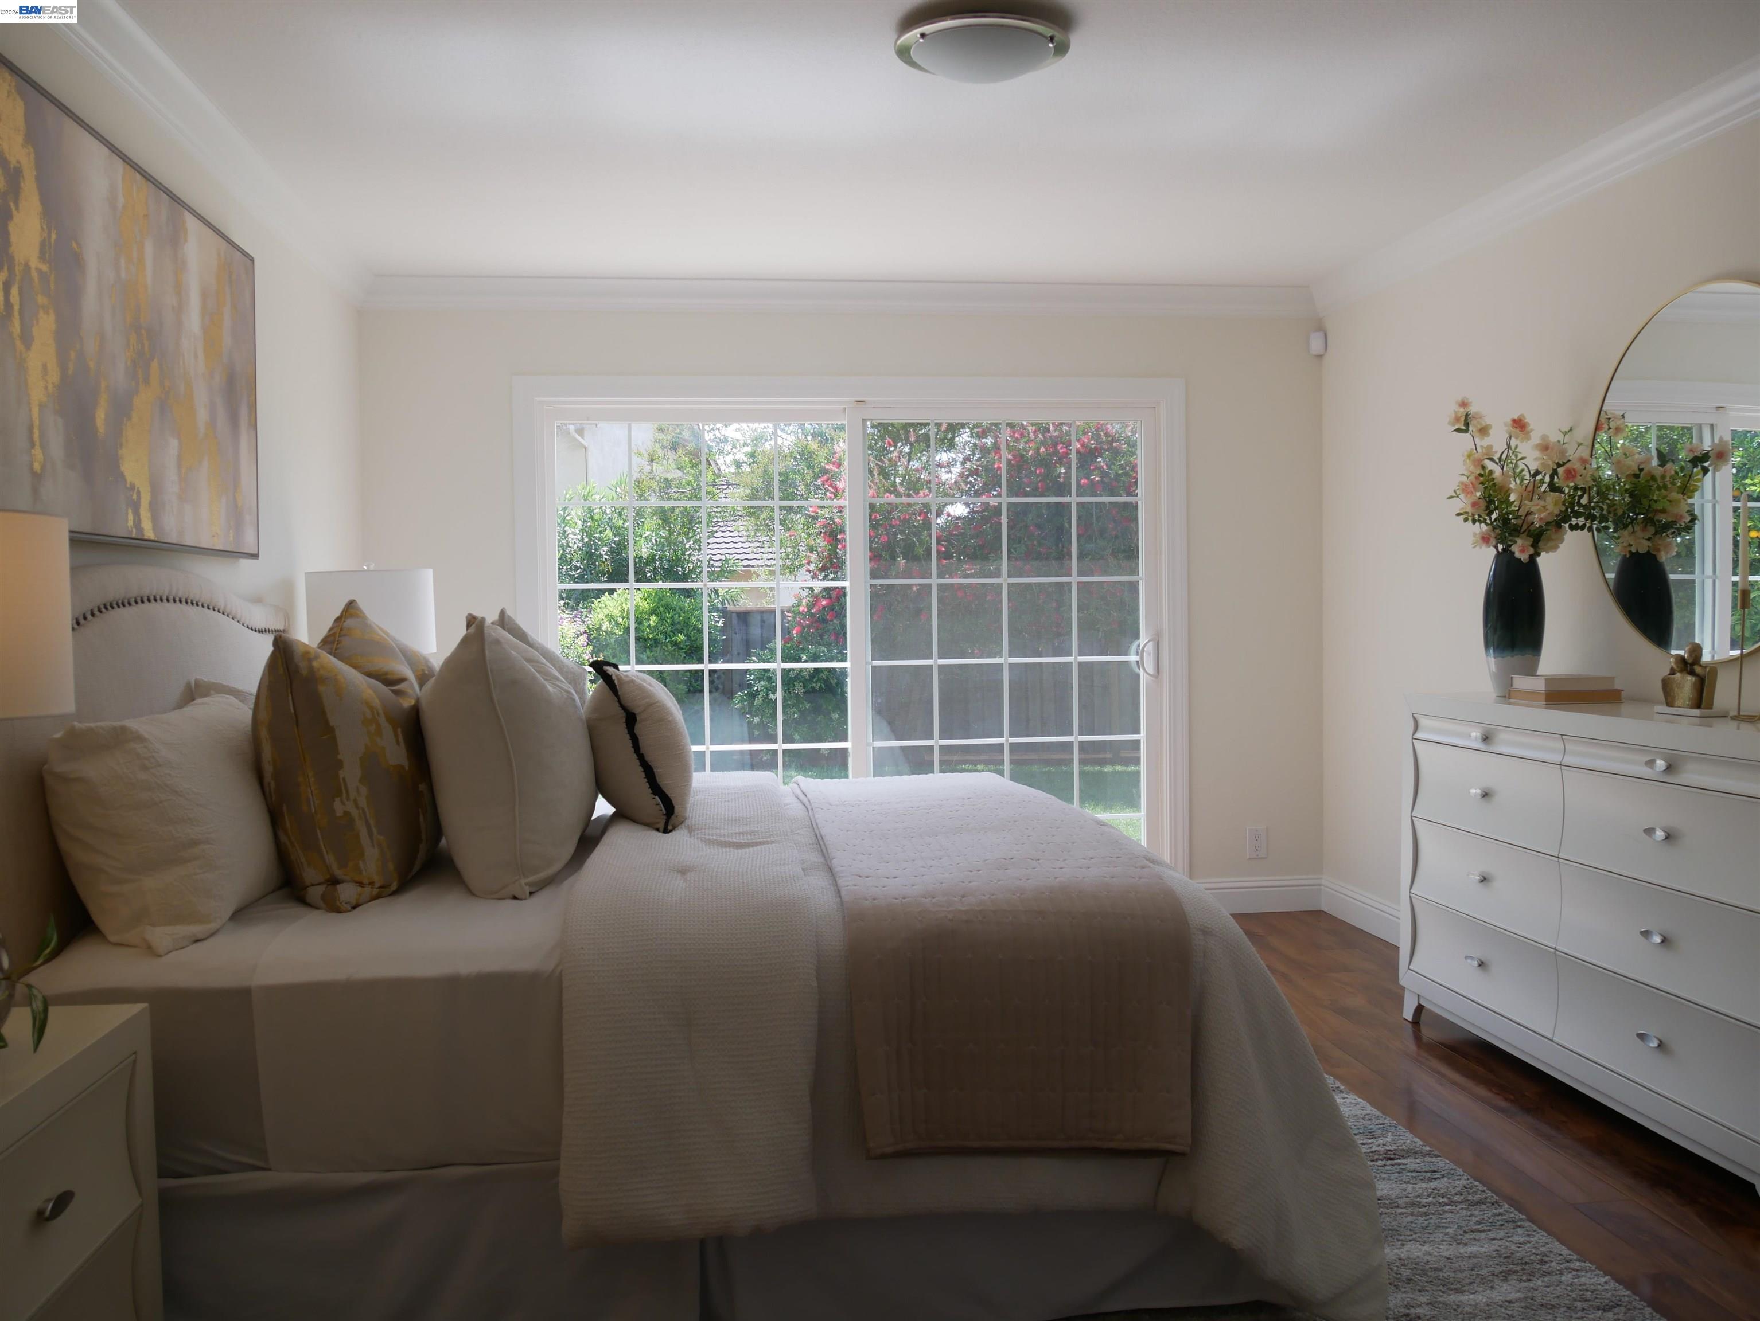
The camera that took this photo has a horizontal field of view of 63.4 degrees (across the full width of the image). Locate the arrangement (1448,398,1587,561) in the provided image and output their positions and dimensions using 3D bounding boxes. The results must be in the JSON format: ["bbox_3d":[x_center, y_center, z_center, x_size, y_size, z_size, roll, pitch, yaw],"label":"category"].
[{"bbox_3d":[1.747,-0.497,3.905,0.320,0.453,0.340,-1,2,-8],"label":"arrangement"}]

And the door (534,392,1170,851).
[{"bbox_3d":[-0.053,0.012,5.426,2.420,2.051,0.120,-1,2,-8],"label":"door"}]

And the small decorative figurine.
[{"bbox_3d":[1.847,0.036,3.241,0.065,0.151,0.115,-1,2,-8],"label":"small decorative figurine"}]

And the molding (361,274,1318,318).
[{"bbox_3d":[-0.067,-1.347,5.305,3.630,0.107,0.085,-1,2,-8],"label":"molding"}]

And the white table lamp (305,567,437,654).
[{"bbox_3d":[-1.507,0.062,4.221,0.360,0.685,0.360,-1,2,-8],"label":"white table lamp"}]

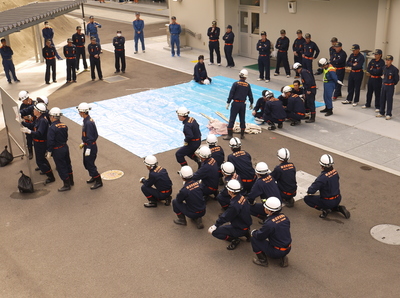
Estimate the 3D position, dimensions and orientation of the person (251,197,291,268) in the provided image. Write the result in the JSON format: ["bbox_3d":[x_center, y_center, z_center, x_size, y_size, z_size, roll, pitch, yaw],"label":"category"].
[{"bbox_3d":[1.107,1.241,8.398,0.580,1.130,0.740,-20,27,-40],"label":"person"}]

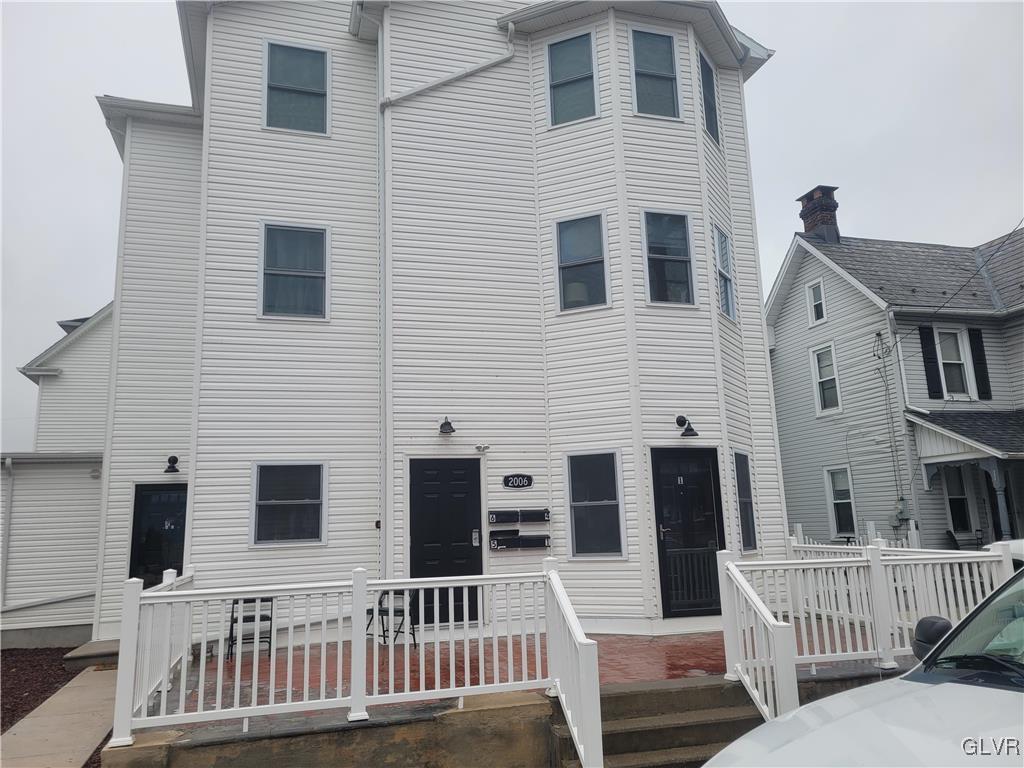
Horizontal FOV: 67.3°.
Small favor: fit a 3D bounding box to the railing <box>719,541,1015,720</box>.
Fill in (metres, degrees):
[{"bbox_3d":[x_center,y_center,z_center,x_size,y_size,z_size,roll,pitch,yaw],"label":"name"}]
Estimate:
[{"bbox_3d":[3.325,2.062,6.340,3.080,1.420,0.860,1,-12,-16],"label":"railing"}]

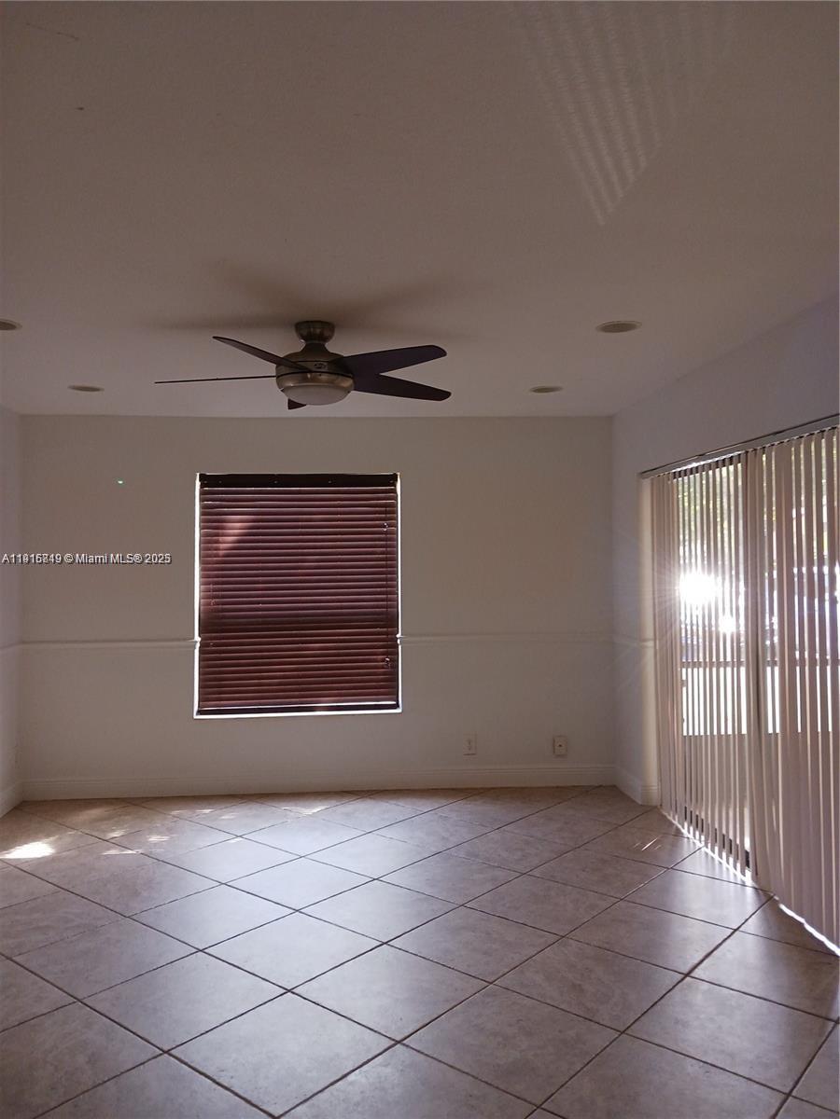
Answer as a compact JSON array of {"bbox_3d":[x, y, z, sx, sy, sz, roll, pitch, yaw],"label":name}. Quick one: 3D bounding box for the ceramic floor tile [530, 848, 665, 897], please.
[{"bbox_3d":[0.866,1.536,4.269,0.500,0.010,0.500,0,-1,39],"label":"ceramic floor tile"}]

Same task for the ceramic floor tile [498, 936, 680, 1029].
[{"bbox_3d":[0.616,1.525,3.161,0.500,0.010,0.500,0,-1,39],"label":"ceramic floor tile"}]

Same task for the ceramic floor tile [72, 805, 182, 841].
[{"bbox_3d":[-1.719,1.522,5.067,0.498,0.010,0.498,0,0,39],"label":"ceramic floor tile"}]

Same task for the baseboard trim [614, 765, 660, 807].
[{"bbox_3d":[1.404,1.480,5.728,0.100,0.133,0.479,0,0,-6],"label":"baseboard trim"}]

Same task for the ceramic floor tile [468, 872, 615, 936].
[{"bbox_3d":[0.542,1.514,3.857,0.498,0.010,0.498,0,0,39],"label":"ceramic floor tile"}]

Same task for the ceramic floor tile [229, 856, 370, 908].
[{"bbox_3d":[-0.554,1.517,4.095,0.500,0.010,0.500,-1,-1,40],"label":"ceramic floor tile"}]

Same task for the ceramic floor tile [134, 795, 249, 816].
[{"bbox_3d":[-1.399,1.524,5.455,0.498,0.010,0.498,0,0,39],"label":"ceramic floor tile"}]

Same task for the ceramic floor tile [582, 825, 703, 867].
[{"bbox_3d":[1.187,1.541,4.663,0.500,0.010,0.500,0,-1,39],"label":"ceramic floor tile"}]

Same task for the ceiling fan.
[{"bbox_3d":[-0.426,-0.780,3.514,1.280,0.327,1.270,0,0,-5],"label":"ceiling fan"}]

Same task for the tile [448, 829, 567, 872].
[{"bbox_3d":[0.474,1.518,4.565,0.498,0.010,0.498,0,0,39],"label":"tile"}]

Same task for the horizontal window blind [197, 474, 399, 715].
[{"bbox_3d":[-0.782,0.219,5.711,1.282,1.544,0.060,0,0,-5],"label":"horizontal window blind"}]

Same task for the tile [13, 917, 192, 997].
[{"bbox_3d":[-1.195,1.509,3.319,0.500,0.010,0.500,-1,-1,40],"label":"tile"}]

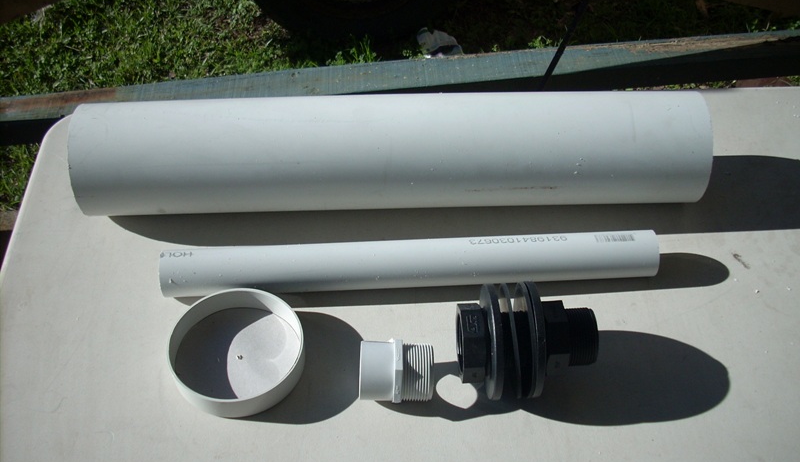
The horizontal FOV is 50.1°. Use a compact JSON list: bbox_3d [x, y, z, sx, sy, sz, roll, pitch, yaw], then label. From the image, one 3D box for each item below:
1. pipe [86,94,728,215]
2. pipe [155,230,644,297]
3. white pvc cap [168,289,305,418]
[{"bbox_3d":[-0.007,-0.076,0.833,0.600,0.110,0.110,-1,48,-2],"label":"pipe"},{"bbox_3d":[0.011,0.030,0.782,0.450,0.043,0.043,-2,48,-3],"label":"pipe"},{"bbox_3d":[-0.139,0.103,0.727,0.117,0.025,0.117,-1,48,-2],"label":"white pvc cap"}]

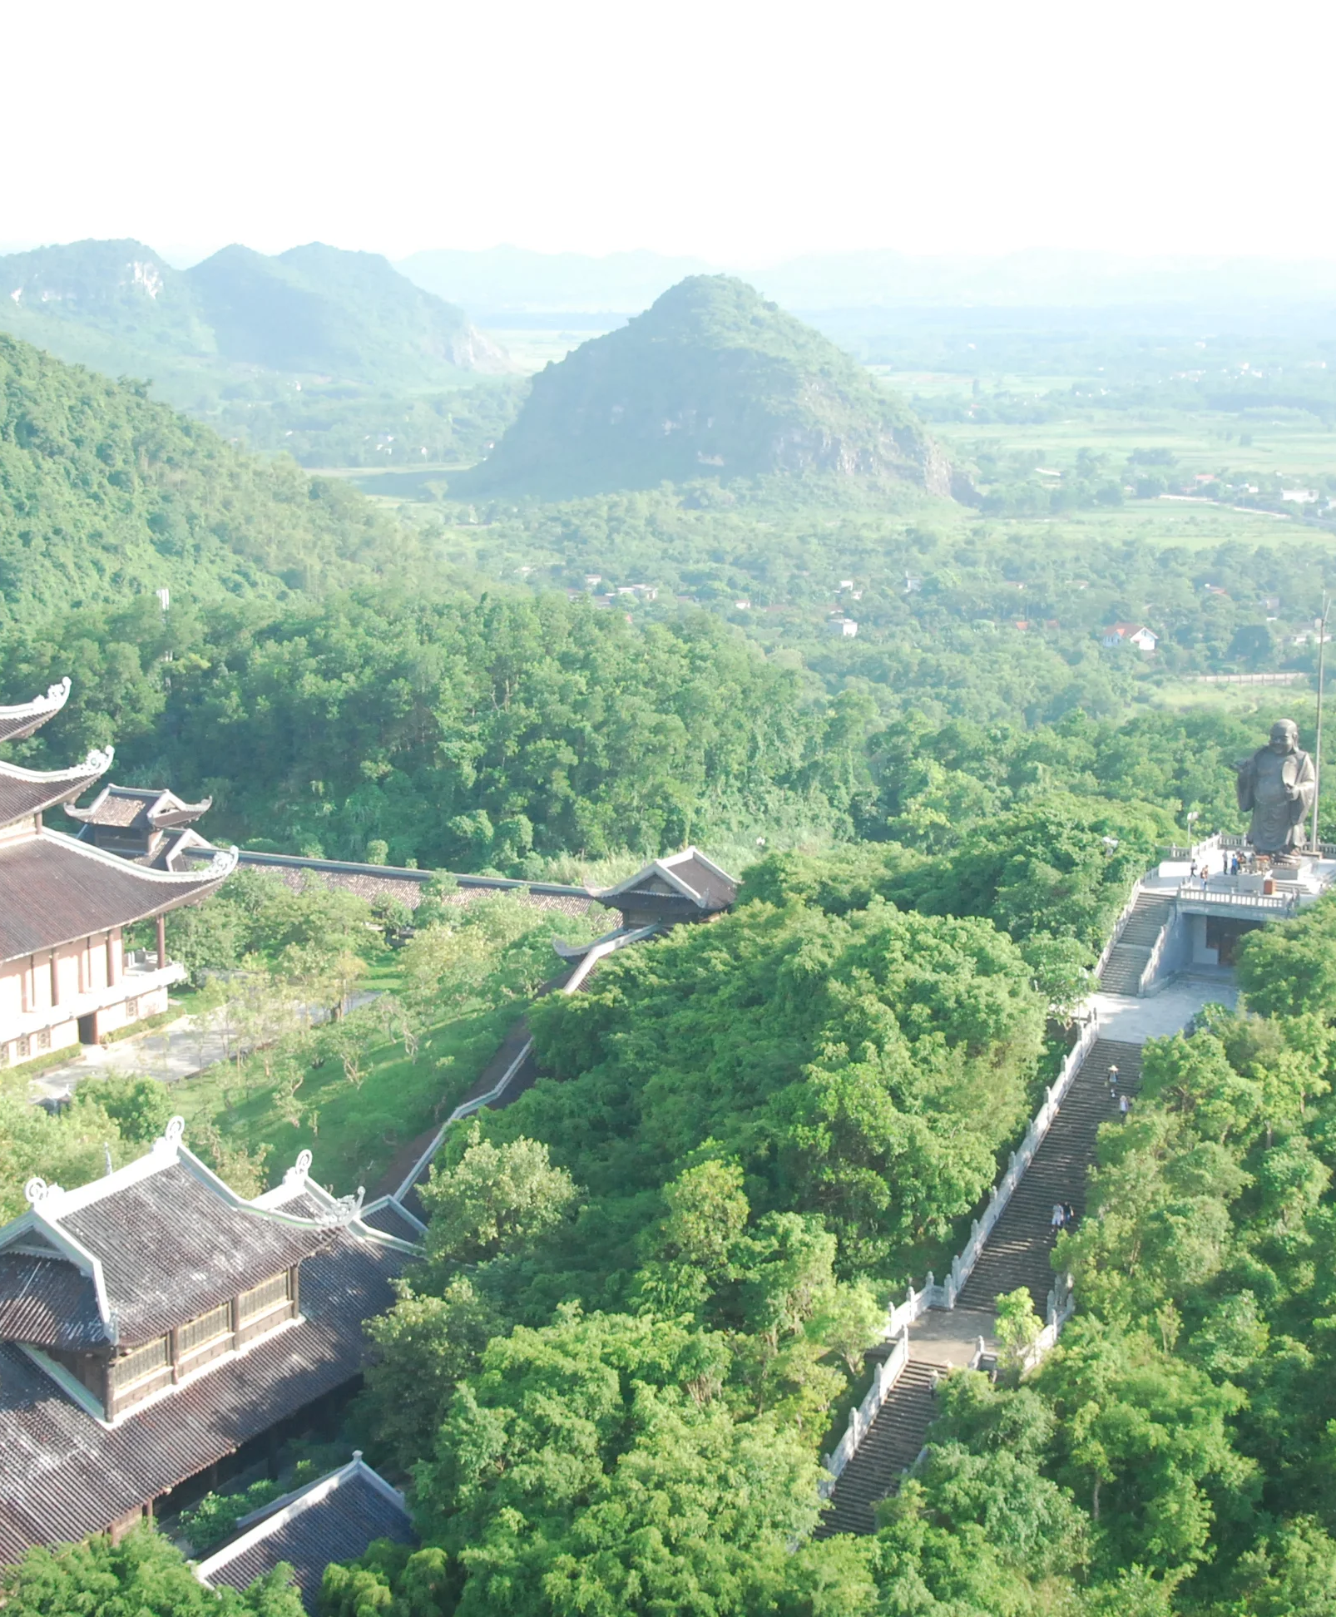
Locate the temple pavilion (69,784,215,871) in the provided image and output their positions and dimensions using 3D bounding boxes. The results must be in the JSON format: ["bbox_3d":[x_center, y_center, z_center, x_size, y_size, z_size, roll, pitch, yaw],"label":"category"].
[{"bbox_3d":[-55.954,2.636,319.510,14.000,10.200,12.000,5,11,26],"label":"temple pavilion"}]

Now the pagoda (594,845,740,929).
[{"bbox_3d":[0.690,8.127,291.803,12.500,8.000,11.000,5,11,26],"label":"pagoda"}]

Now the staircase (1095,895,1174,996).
[{"bbox_3d":[32.741,9.183,209.179,3.400,5.600,8.961,5,11,26],"label":"staircase"}]

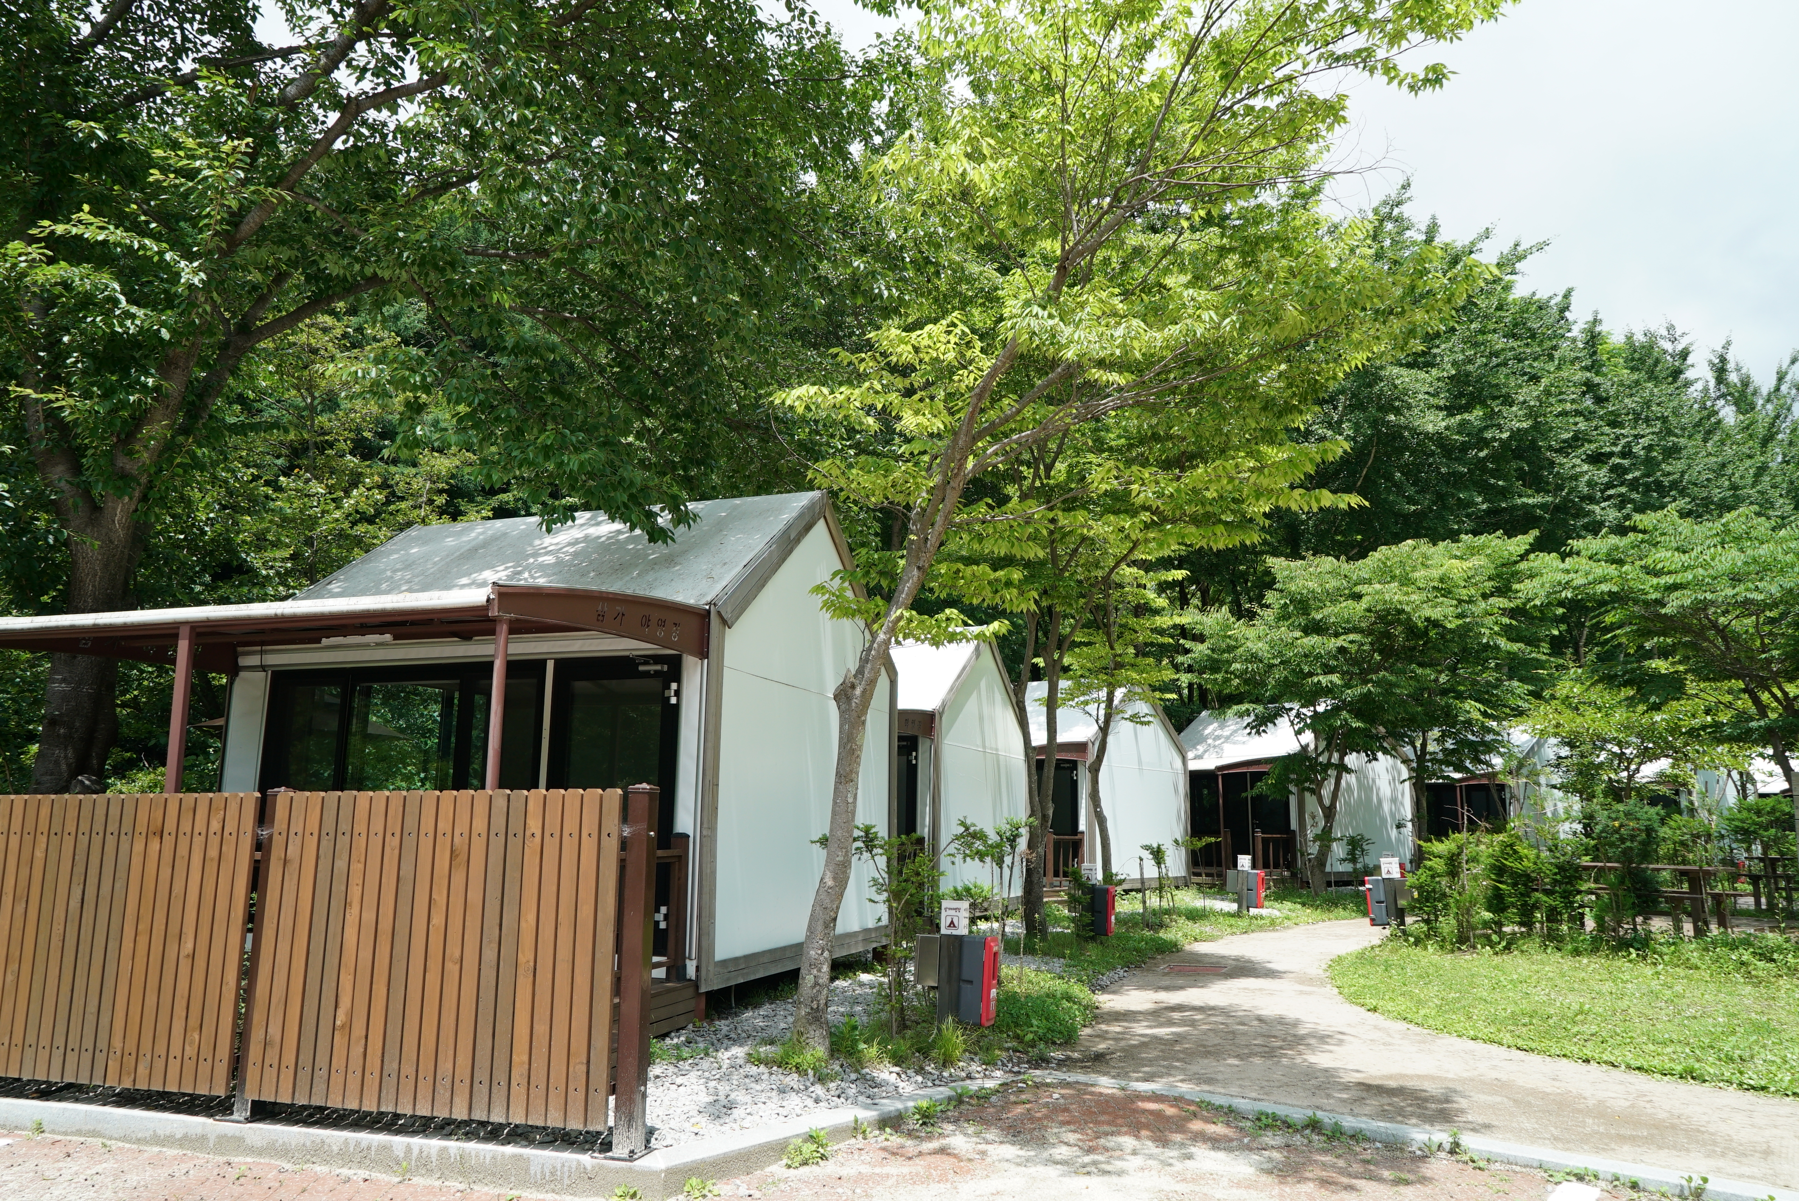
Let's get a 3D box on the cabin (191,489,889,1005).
[{"bbox_3d":[-2.739,1.110,10.853,4.392,3.986,3.957,-3,-12,19],"label":"cabin"}]

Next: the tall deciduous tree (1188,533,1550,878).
[{"bbox_3d":[9.570,2.309,24.530,7.200,7.200,6.600,-4,-12,21],"label":"tall deciduous tree"}]

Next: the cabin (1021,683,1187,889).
[{"bbox_3d":[2.864,3.622,23.973,4.392,3.986,3.957,-8,-14,39],"label":"cabin"}]

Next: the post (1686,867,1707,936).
[{"bbox_3d":[9.194,3.506,13.860,0.130,0.740,0.130,6,-12,-25],"label":"post"}]

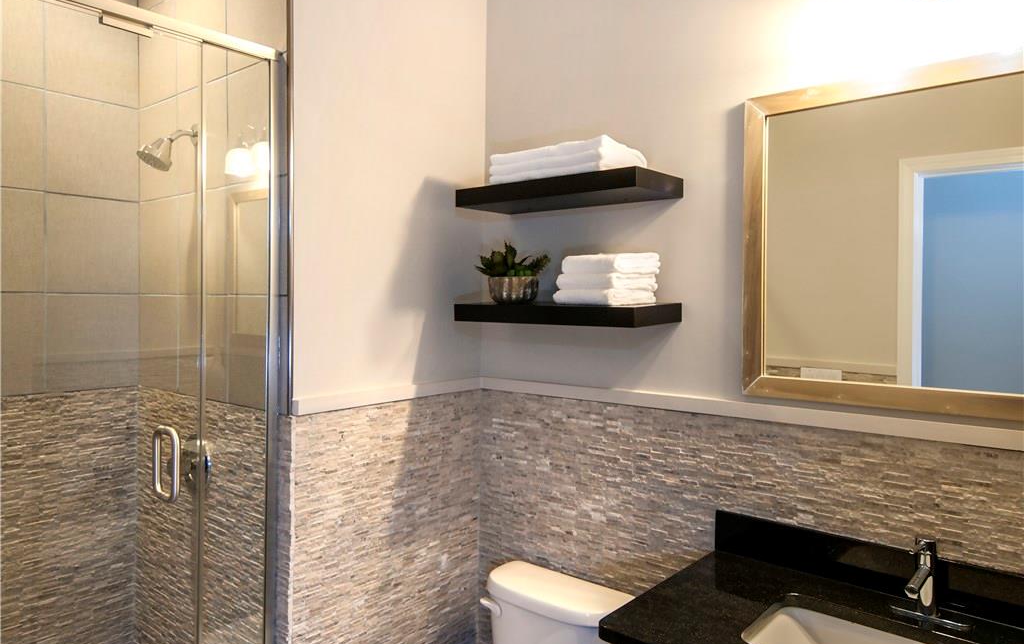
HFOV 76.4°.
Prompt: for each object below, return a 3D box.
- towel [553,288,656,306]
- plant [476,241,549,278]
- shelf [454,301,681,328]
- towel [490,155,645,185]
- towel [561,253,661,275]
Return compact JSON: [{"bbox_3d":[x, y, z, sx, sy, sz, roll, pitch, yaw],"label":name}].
[{"bbox_3d":[0.254,-0.064,1.762,0.170,0.040,0.246,2,3,39],"label":"towel"},{"bbox_3d":[0.006,-0.181,1.960,0.204,0.107,0.185,2,3,39],"label":"plant"},{"bbox_3d":[0.146,-0.023,1.858,0.603,0.049,0.263,2,3,39],"label":"shelf"},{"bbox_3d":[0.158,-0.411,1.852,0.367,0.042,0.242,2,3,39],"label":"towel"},{"bbox_3d":[0.269,-0.149,1.741,0.160,0.050,0.241,2,3,39],"label":"towel"}]

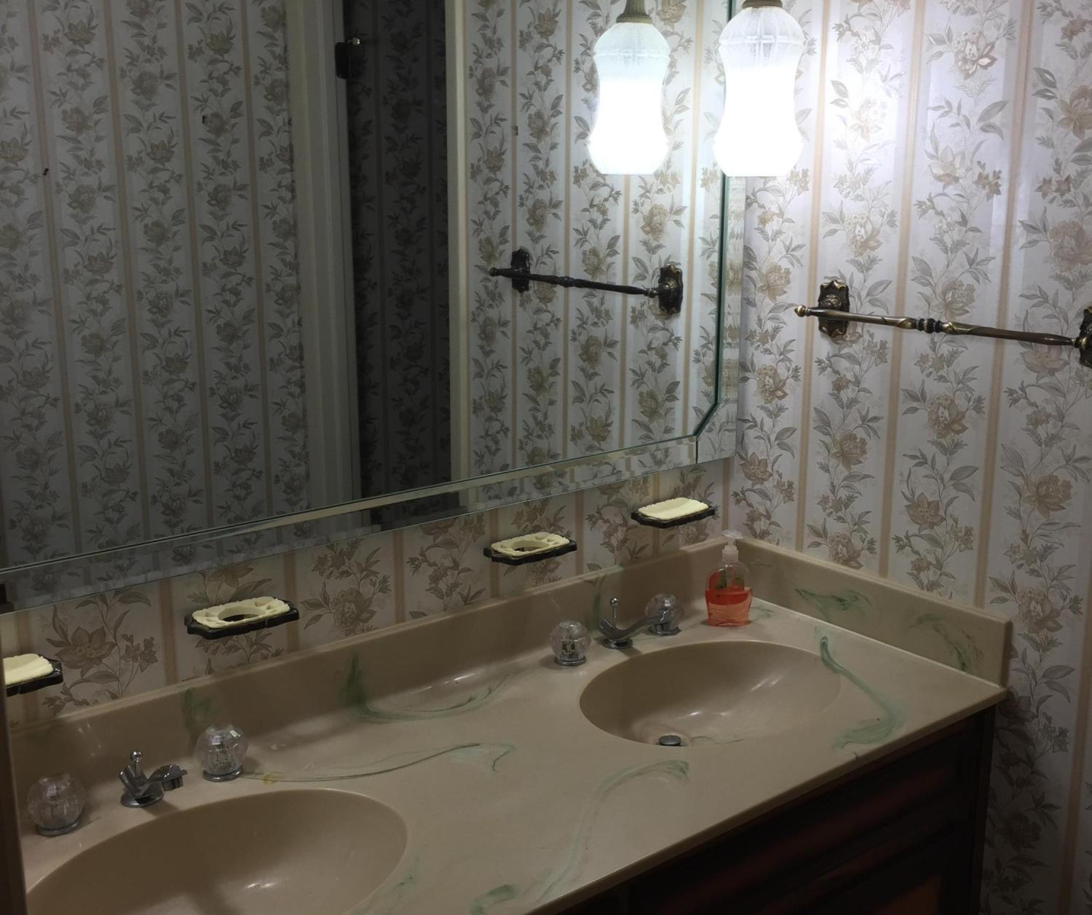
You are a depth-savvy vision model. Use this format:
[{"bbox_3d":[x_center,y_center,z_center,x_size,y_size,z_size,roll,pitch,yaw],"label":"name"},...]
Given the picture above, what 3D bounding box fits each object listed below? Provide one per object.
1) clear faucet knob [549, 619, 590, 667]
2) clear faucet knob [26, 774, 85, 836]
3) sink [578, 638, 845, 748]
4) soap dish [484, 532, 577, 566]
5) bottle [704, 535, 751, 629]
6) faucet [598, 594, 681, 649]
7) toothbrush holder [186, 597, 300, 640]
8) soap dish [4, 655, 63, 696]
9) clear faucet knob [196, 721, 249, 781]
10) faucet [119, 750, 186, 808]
[{"bbox_3d":[0.037,0.284,1.896,0.063,0.067,0.063,0,13,0],"label":"clear faucet knob"},{"bbox_3d":[-0.572,0.400,1.424,0.063,0.067,0.063,-11,17,-37],"label":"clear faucet knob"},{"bbox_3d":[0.245,0.406,1.815,0.425,0.135,0.329,-11,17,-37],"label":"sink"},{"bbox_3d":[-0.018,0.136,1.876,0.137,0.022,0.070,-11,17,-37],"label":"soap dish"},{"bbox_3d":[0.307,0.197,2.039,0.080,0.166,0.050,-1,13,-3],"label":"bottle"},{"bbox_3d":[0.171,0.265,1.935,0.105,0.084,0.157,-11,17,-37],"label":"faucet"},{"bbox_3d":[-0.393,0.207,1.589,0.137,0.022,0.070,-11,17,-37],"label":"toothbrush holder"},{"bbox_3d":[-0.635,0.255,1.406,0.136,0.022,0.070,-11,17,-37],"label":"soap dish"},{"bbox_3d":[-0.411,0.369,1.547,0.065,0.068,0.065,0,13,0],"label":"clear faucet knob"},{"bbox_3d":[-0.475,0.390,1.476,0.053,0.086,0.164,-11,17,-38],"label":"faucet"}]

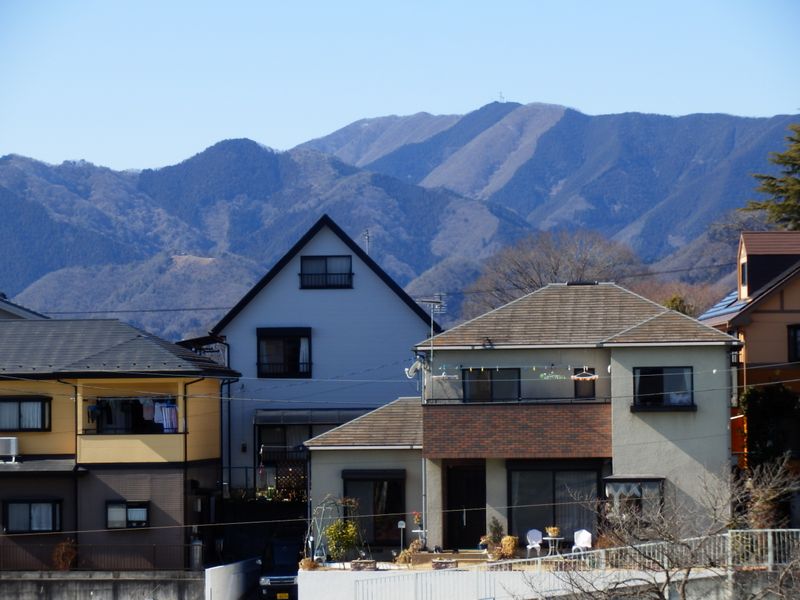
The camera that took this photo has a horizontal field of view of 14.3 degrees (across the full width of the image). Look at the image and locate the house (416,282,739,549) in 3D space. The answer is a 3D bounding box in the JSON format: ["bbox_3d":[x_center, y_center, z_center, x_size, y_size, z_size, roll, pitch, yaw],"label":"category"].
[{"bbox_3d":[5.400,3.350,94.300,9.200,7.700,8.000,-1,0,5],"label":"house"}]

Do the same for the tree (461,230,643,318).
[{"bbox_3d":[9.000,0.750,190.000,10.800,9.800,10.500,-1,0,0],"label":"tree"}]

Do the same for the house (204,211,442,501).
[{"bbox_3d":[-2.420,1.800,105.000,7.400,9.050,9.300,-1,0,-1],"label":"house"}]

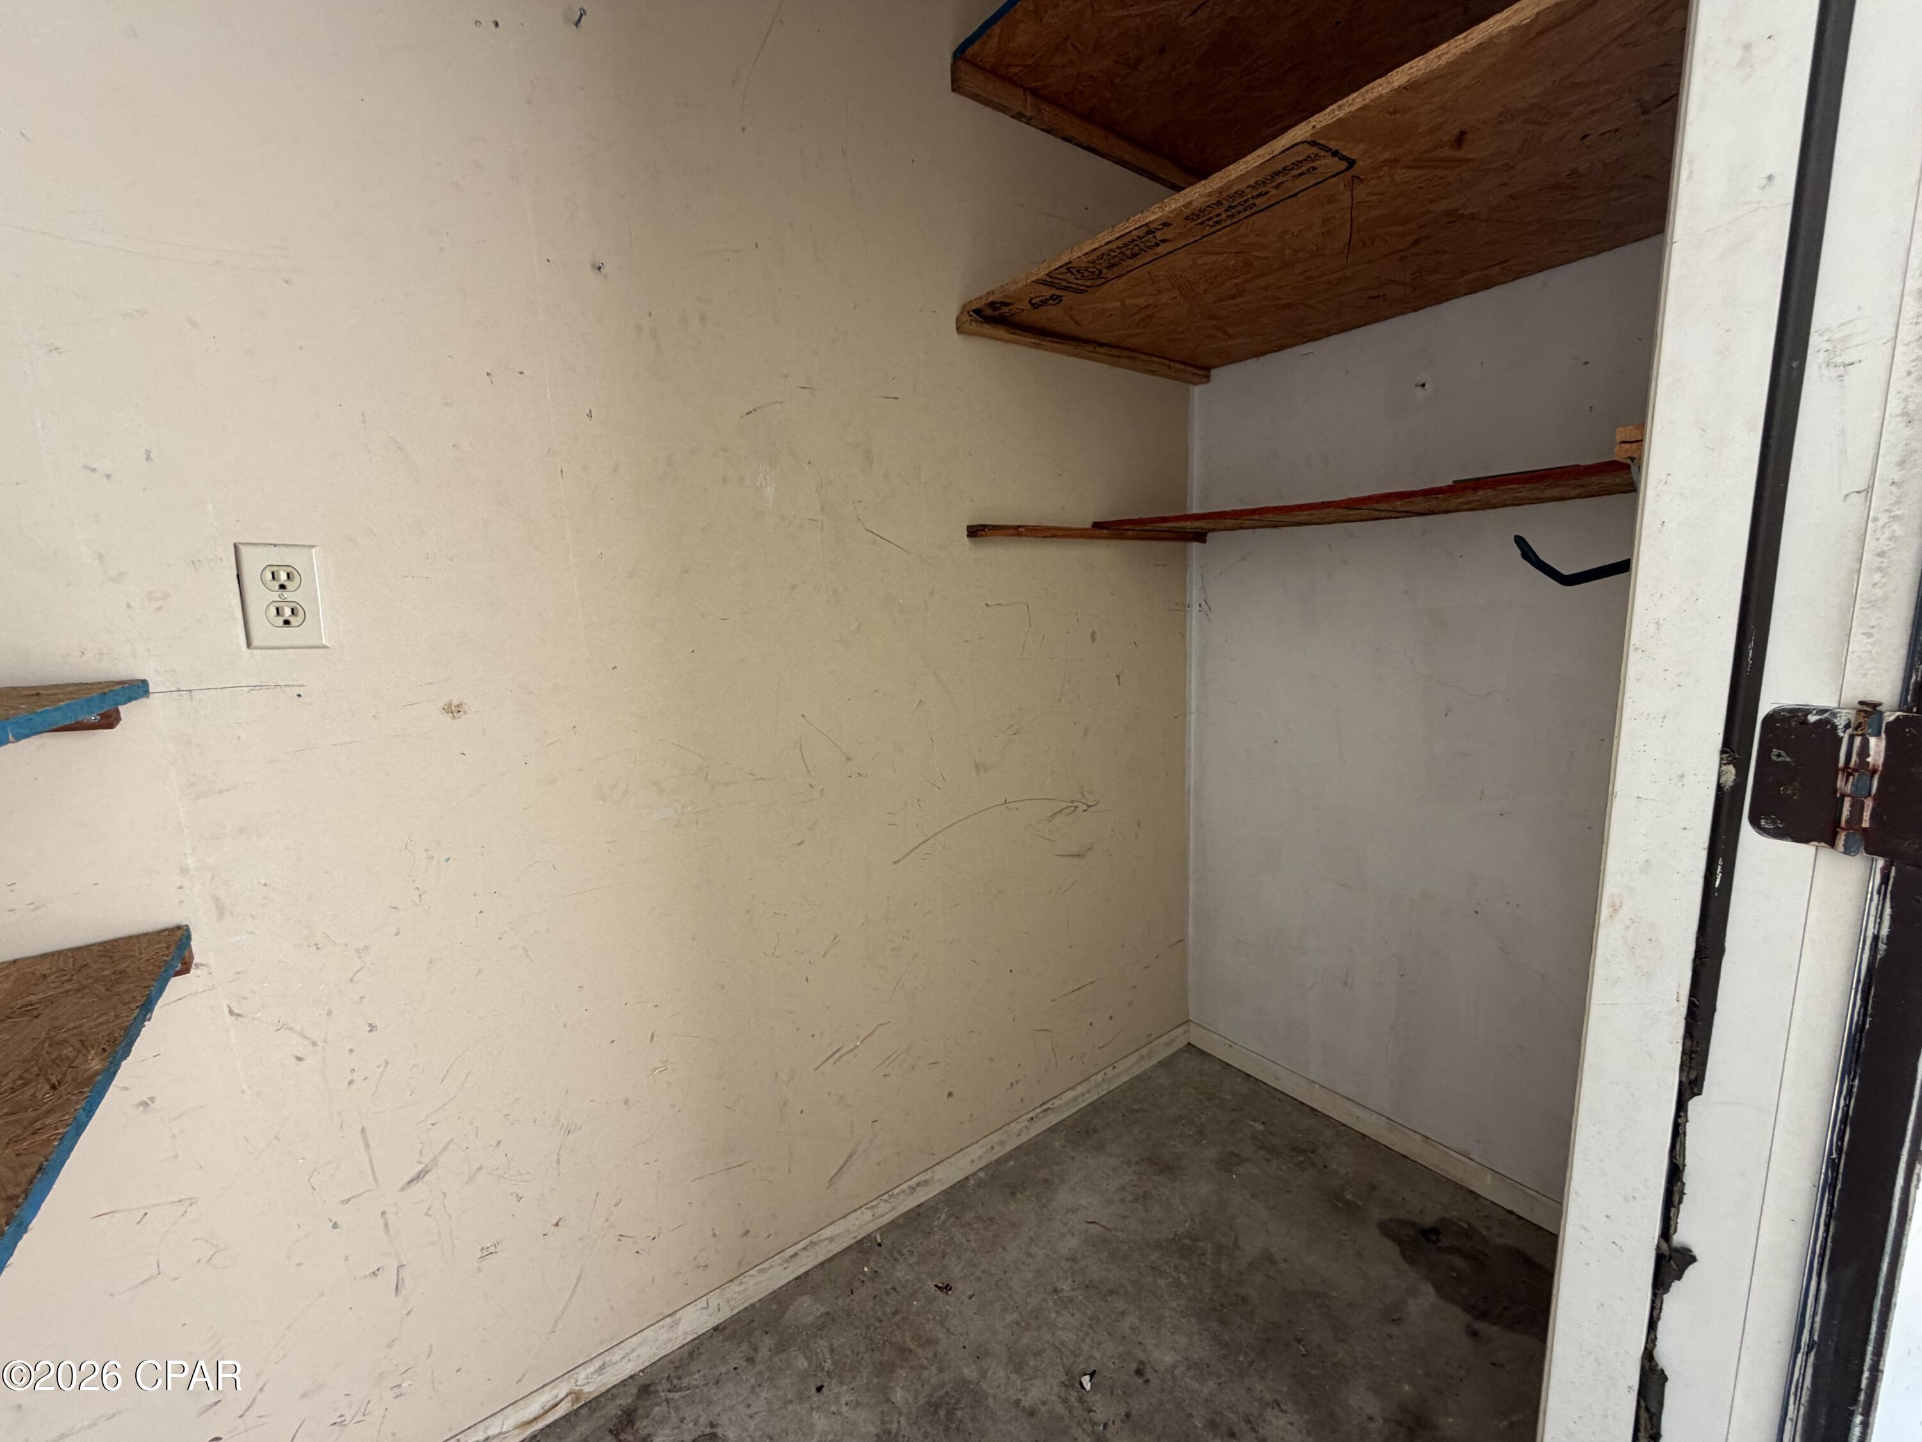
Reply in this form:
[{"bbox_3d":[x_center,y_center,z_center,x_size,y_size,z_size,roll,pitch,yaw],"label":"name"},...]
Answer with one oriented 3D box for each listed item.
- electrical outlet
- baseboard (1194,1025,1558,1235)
[{"bbox_3d":[-0.755,-0.138,0.867,0.070,0.114,0.007,-6,10,-36],"label":"electrical outlet"},{"bbox_3d":[0.863,0.852,1.646,0.012,0.060,0.920,-9,11,-36],"label":"baseboard"}]

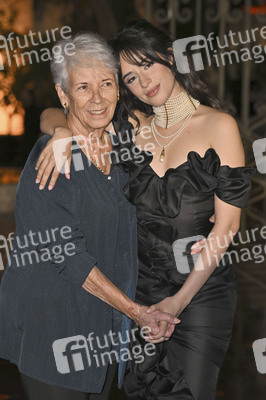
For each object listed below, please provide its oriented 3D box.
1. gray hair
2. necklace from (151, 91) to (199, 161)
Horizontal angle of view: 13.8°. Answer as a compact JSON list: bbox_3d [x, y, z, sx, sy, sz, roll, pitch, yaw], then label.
[{"bbox_3d":[-0.123,-0.345,2.780,0.165,0.165,0.195,-5,6,-21],"label":"gray hair"},{"bbox_3d":[0.112,-0.191,2.850,0.125,0.180,0.135,-1,6,23],"label":"necklace"}]

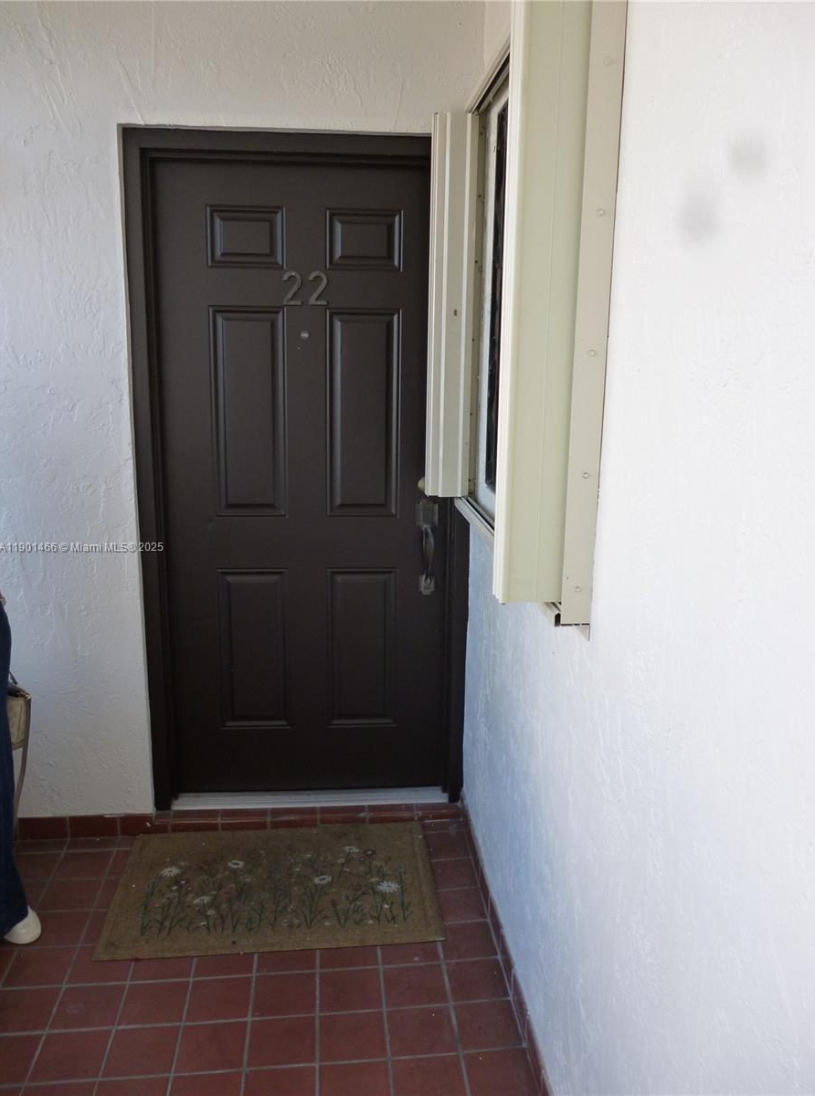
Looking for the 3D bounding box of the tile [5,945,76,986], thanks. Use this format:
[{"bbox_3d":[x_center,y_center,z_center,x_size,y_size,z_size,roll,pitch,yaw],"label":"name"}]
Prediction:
[{"bbox_3d":[-0.935,1.074,2.261,0.150,0.013,0.150,-1,12,-6],"label":"tile"}]

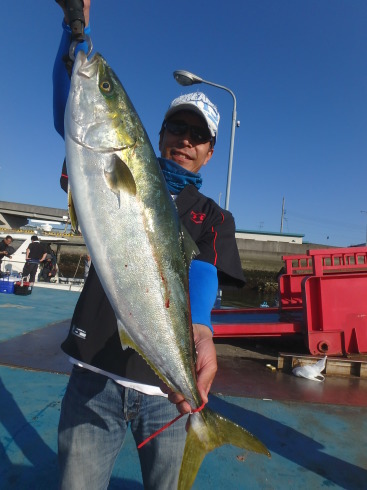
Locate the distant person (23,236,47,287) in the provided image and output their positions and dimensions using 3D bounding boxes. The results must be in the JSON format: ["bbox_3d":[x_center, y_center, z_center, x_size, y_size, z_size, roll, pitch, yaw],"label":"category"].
[{"bbox_3d":[-4.952,0.528,9.867,0.570,1.690,0.380,8,-4,-42],"label":"distant person"}]

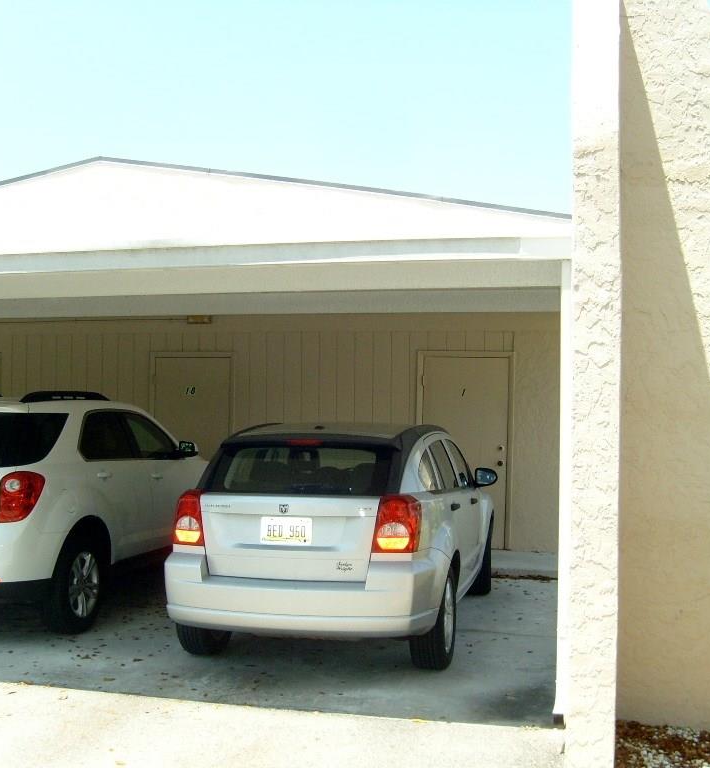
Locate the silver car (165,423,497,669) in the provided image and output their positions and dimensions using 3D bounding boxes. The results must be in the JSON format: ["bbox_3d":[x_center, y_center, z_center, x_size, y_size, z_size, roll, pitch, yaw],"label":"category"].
[{"bbox_3d":[0.081,1.047,8.061,1.800,1.530,4.410,1,-1,13],"label":"silver car"}]

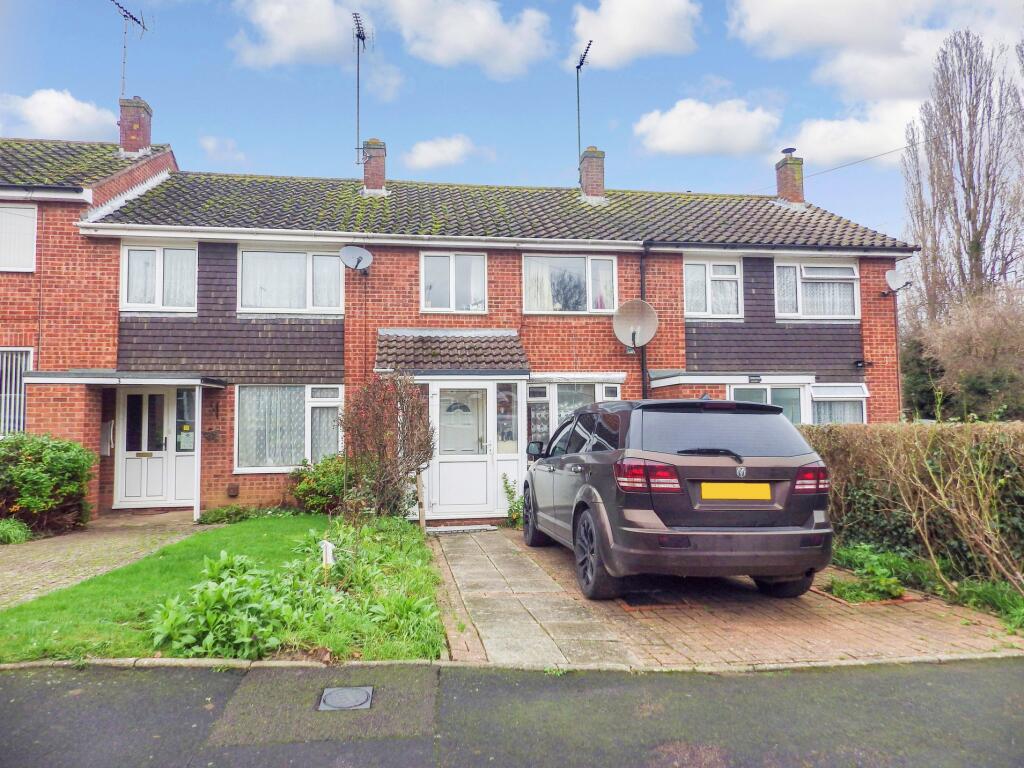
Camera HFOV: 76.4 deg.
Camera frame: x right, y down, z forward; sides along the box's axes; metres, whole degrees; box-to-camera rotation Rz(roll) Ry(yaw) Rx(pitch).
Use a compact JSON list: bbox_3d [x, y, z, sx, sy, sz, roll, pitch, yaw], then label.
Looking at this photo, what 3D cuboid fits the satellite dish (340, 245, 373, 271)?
[{"bbox_3d":[-2.708,-2.208,11.343,0.560,0.450,0.420,1,-4,-23],"label":"satellite dish"}]

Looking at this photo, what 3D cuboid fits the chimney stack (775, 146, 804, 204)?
[{"bbox_3d":[6.691,-4.989,15.722,0.480,1.389,0.480,0,-3,-8],"label":"chimney stack"}]

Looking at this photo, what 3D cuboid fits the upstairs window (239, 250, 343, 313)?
[{"bbox_3d":[-3.872,-1.804,11.432,1.800,1.120,0.100,0,-3,-8],"label":"upstairs window"}]

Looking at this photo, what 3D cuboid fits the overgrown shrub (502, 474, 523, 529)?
[{"bbox_3d":[0.024,1.874,10.377,0.450,0.860,0.420,0,-3,-9],"label":"overgrown shrub"}]

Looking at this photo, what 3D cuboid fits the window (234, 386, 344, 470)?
[{"bbox_3d":[-3.857,0.764,11.281,1.820,1.510,0.110,0,-3,-9],"label":"window"}]

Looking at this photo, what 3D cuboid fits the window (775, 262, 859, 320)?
[{"bbox_3d":[6.056,-1.834,12.894,1.810,1.160,0.100,0,-3,-8],"label":"window"}]

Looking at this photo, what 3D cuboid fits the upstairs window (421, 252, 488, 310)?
[{"bbox_3d":[-1.051,-1.845,11.874,1.220,1.120,0.110,0,-3,-9],"label":"upstairs window"}]

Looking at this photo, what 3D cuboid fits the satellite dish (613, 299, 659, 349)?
[{"bbox_3d":[2.271,-1.099,11.920,0.830,0.880,0.480,-2,-4,13],"label":"satellite dish"}]

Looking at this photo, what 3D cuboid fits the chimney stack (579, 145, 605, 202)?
[{"bbox_3d":[1.845,-4.841,15.001,0.480,1.263,0.480,0,-3,-8],"label":"chimney stack"}]

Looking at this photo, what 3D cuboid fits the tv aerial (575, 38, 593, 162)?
[{"bbox_3d":[1.745,-6.567,15.394,0.380,2.780,1.100,0,-4,-12],"label":"tv aerial"}]

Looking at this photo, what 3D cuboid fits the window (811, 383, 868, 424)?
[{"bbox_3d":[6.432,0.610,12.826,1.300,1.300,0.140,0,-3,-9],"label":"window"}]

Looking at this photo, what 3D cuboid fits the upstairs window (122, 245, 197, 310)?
[{"bbox_3d":[-6.014,-1.807,11.117,1.210,1.140,0.100,0,-3,-8],"label":"upstairs window"}]

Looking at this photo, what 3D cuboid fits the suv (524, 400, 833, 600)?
[{"bbox_3d":[1.335,1.060,6.910,1.920,1.710,4.860,1,-5,-8],"label":"suv"}]

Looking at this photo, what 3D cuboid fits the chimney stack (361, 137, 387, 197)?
[{"bbox_3d":[-3.003,-4.785,14.284,0.480,1.227,0.480,0,-3,-8],"label":"chimney stack"}]

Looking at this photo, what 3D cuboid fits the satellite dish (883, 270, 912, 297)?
[{"bbox_3d":[7.644,-2.005,12.921,0.470,0.480,0.380,0,-4,-14],"label":"satellite dish"}]

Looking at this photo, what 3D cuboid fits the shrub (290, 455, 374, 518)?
[{"bbox_3d":[-2.908,1.620,10.615,1.270,0.970,1.150,0,-3,-8],"label":"shrub"}]

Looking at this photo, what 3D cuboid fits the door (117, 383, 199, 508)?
[{"bbox_3d":[-5.997,1.065,10.992,1.290,2.040,0.100,0,-3,-8],"label":"door"}]

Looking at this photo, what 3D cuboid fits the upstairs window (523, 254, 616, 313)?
[{"bbox_3d":[1.096,-1.873,12.187,1.810,1.090,0.100,0,-3,-8],"label":"upstairs window"}]

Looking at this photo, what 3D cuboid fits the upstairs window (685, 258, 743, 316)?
[{"bbox_3d":[3.904,-1.837,12.577,1.200,1.160,0.100,0,-3,-8],"label":"upstairs window"}]

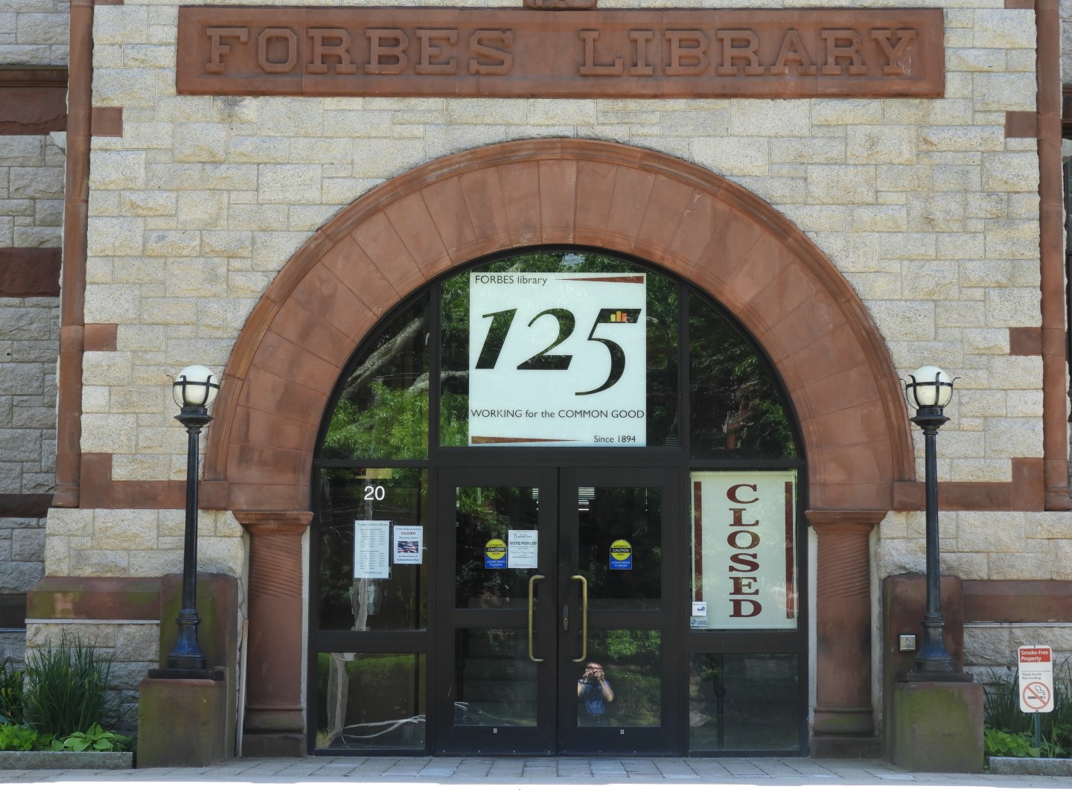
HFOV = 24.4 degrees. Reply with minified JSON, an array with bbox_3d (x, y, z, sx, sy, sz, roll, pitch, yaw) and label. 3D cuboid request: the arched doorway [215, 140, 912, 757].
[{"bbox_3d":[0.198,0.339,18.355,5.091,4.532,0.600,0,-7,1],"label":"arched doorway"}]

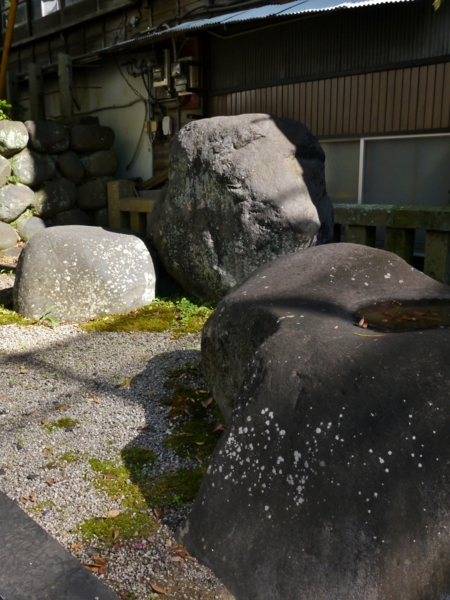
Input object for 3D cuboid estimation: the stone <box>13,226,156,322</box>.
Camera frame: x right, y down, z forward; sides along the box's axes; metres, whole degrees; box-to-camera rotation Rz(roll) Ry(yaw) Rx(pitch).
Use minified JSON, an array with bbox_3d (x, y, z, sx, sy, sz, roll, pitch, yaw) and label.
[{"bbox_3d":[-1.100,-0.263,4.369,1.079,0.628,0.880,-3,12,-14],"label":"stone"}]

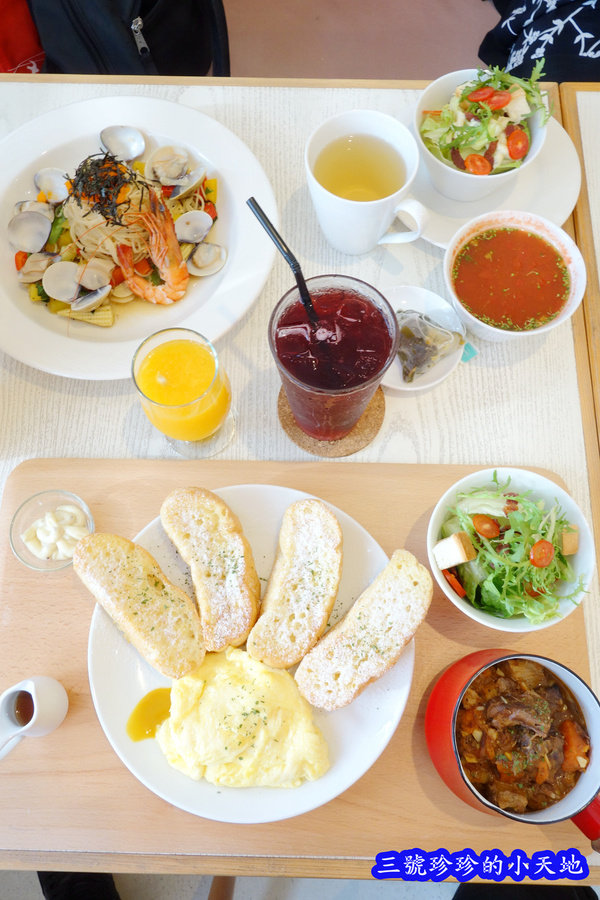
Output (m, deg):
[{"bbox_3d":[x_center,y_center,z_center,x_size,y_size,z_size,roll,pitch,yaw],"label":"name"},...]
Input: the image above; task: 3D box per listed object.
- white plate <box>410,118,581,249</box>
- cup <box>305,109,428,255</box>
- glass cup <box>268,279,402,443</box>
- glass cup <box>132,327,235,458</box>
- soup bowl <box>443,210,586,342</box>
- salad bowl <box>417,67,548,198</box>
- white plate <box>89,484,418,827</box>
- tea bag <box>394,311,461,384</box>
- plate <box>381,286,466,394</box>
[{"bbox_3d":[0.174,-0.274,0.694,0.201,0.020,0.201,0,73,0],"label":"white plate"},{"bbox_3d":[0.062,-0.228,0.636,0.113,0.104,0.093,26,75,8],"label":"cup"},{"bbox_3d":[0.024,-0.059,0.555,0.090,0.151,0.090,0,73,0],"label":"glass cup"},{"bbox_3d":[-0.090,-0.042,0.567,0.069,0.126,0.069,0,73,0],"label":"glass cup"},{"bbox_3d":[0.186,-0.145,0.632,0.121,0.062,0.121,0,73,0],"label":"soup bowl"},{"bbox_3d":[0.165,-0.287,0.665,0.119,0.064,0.119,0,73,0],"label":"salad bowl"},{"bbox_3d":[-0.037,0.149,0.542,0.245,0.024,0.245,0,73,0],"label":"white plate"},{"bbox_3d":[0.116,-0.095,0.632,0.065,0.022,0.073,0,73,0],"label":"tea bag"},{"bbox_3d":[0.096,-0.100,0.641,0.104,0.018,0.104,0,73,0],"label":"plate"}]

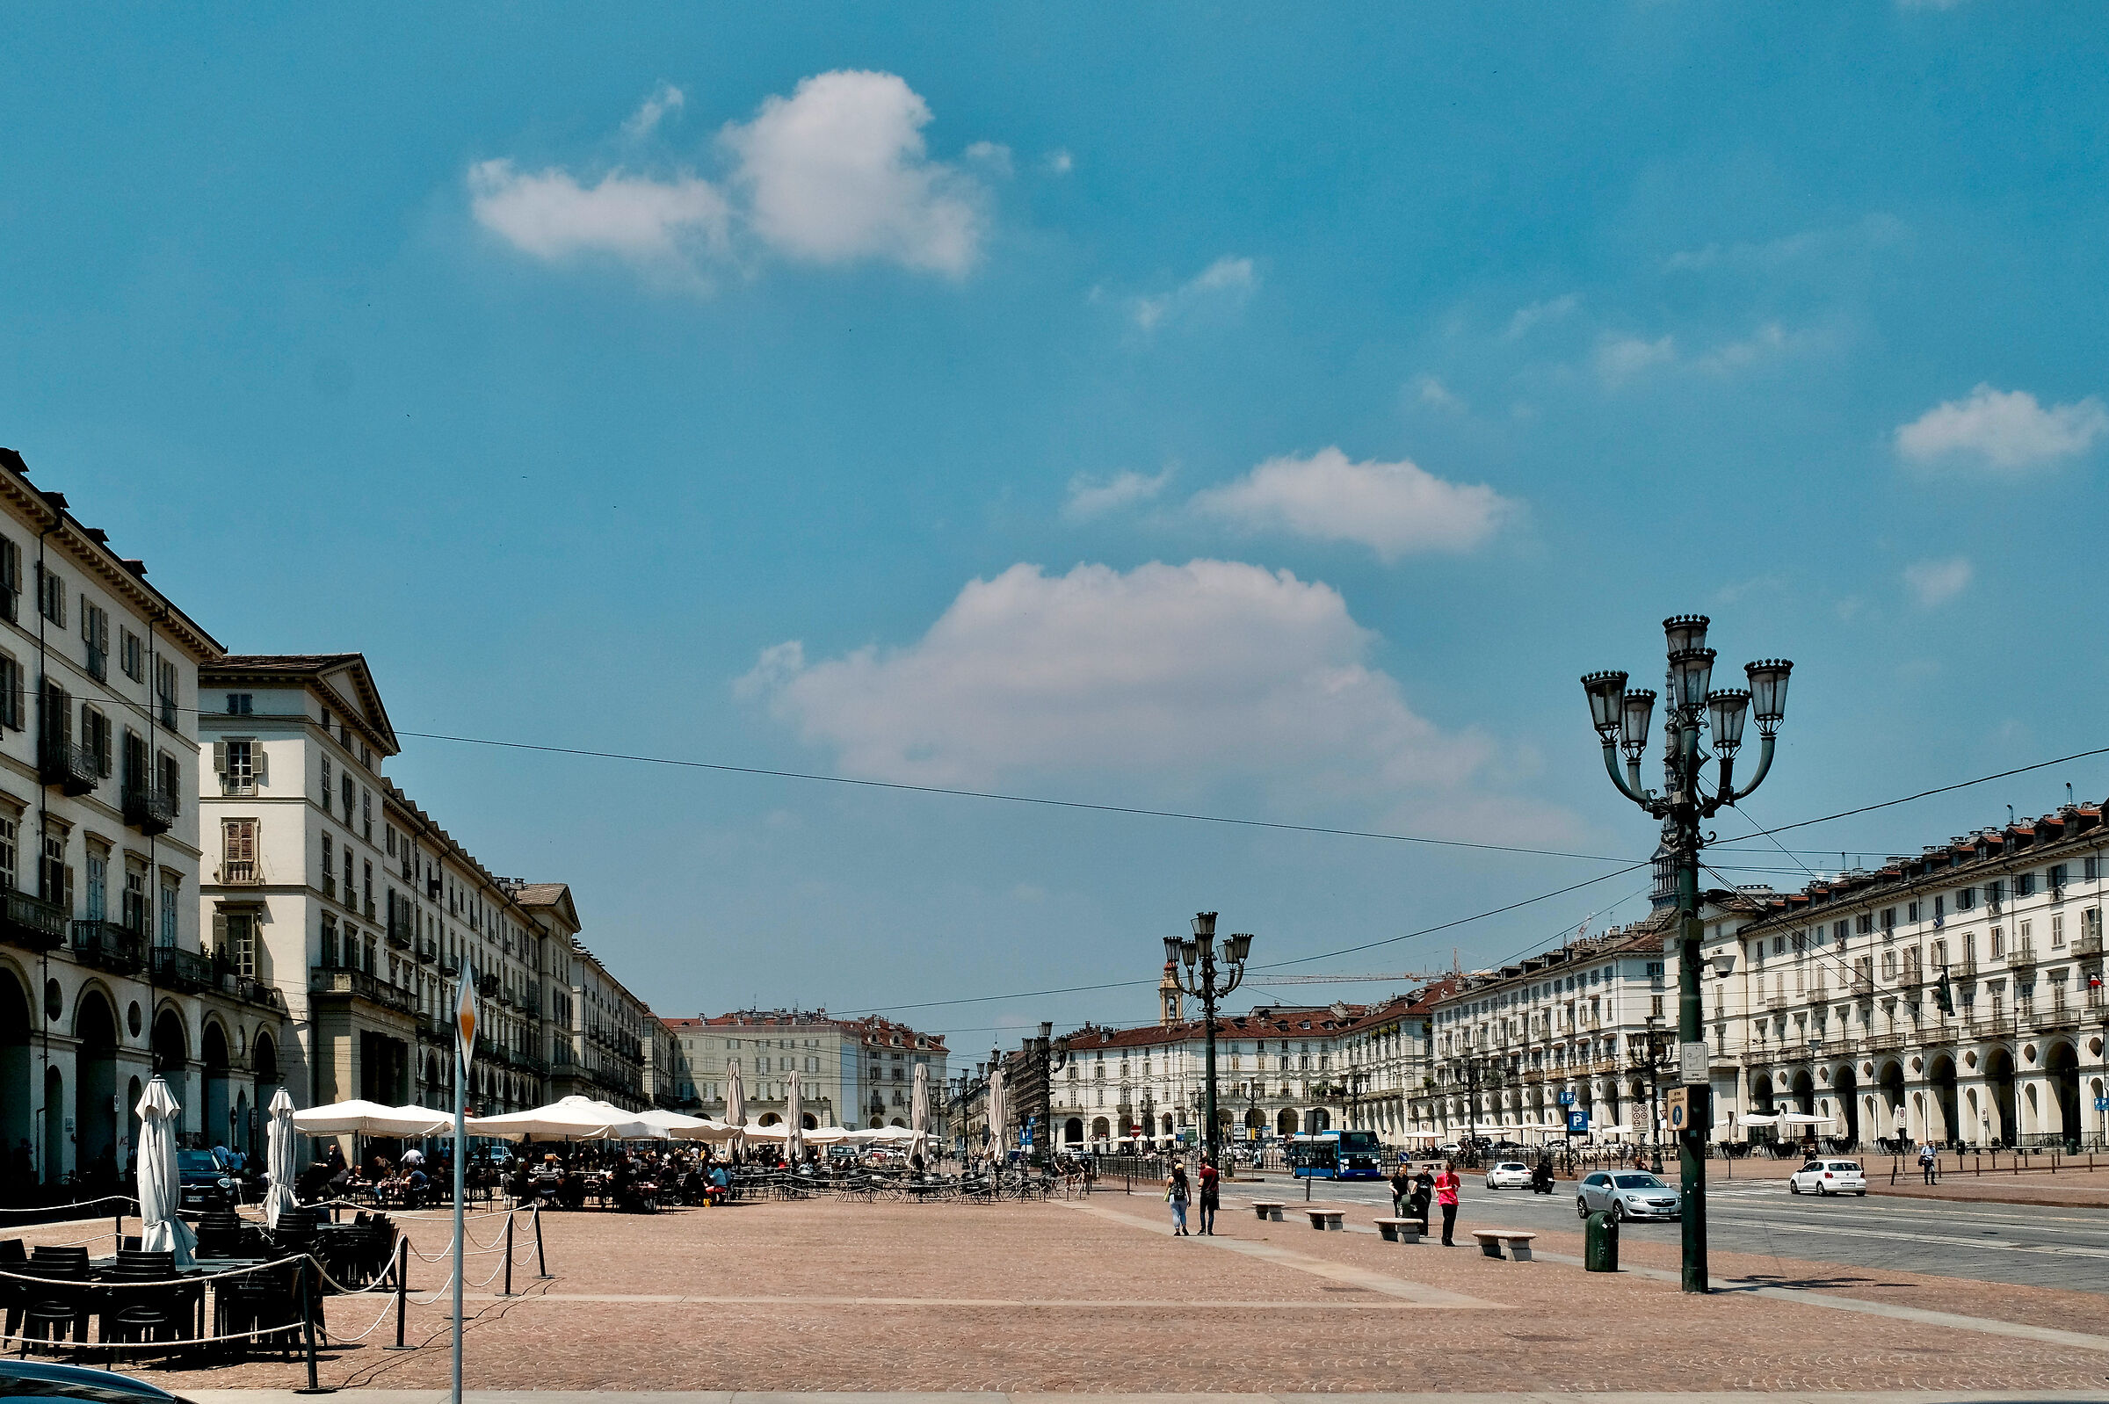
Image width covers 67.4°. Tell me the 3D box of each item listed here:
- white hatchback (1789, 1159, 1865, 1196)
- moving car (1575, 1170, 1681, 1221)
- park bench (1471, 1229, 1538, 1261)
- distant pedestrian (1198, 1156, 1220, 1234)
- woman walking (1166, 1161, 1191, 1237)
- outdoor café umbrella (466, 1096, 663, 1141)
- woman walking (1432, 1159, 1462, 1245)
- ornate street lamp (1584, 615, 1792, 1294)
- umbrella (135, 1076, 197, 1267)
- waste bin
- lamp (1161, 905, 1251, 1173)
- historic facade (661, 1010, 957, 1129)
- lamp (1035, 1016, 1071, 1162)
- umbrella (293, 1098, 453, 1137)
[{"bbox_3d":[31.575,19.397,64.536,1.690,1.460,3.970,-2,-15,6],"label":"white hatchback"},{"bbox_3d":[17.927,15.433,49.500,1.860,1.500,4.850,1,-14,-6],"label":"moving car"},{"bbox_3d":[8.369,10.116,29.478,0.520,0.500,1.700,1,-14,-7],"label":"park bench"},{"bbox_3d":[3.443,11.028,35.331,0.500,1.710,0.360,4,-15,-14],"label":"distant pedestrian"},{"bbox_3d":[2.780,11.069,35.331,0.530,1.630,0.380,2,-15,-6],"label":"woman walking"},{"bbox_3d":[-15.293,14.259,49.831,4.600,3.400,4.600,-2,-15,8],"label":"outdoor café umbrella"},{"bbox_3d":[7.725,9.852,31.145,0.520,1.700,0.360,0,-15,0],"label":"woman walking"},{"bbox_3d":[9.354,3.707,23.743,2.880,9.600,2.880,-6,-15,20],"label":"ornate street lamp"},{"bbox_3d":[-9.099,5.194,16.134,0.580,2.540,0.540,2,-15,-7],"label":"umbrella"},{"bbox_3d":[9.156,9.033,26.481,0.550,1.000,0.550,3,-14,-12],"label":"waste bin"},{"bbox_3d":[5.079,11.910,52.776,2.880,9.600,2.880,-2,-14,5],"label":"lamp"},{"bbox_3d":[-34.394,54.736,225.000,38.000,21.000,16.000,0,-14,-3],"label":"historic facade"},{"bbox_3d":[-0.491,25.495,101.719,2.880,9.600,2.880,0,-14,0],"label":"lamp"},{"bbox_3d":[-22.373,14.777,51.670,4.600,3.400,4.600,7,-16,-24],"label":"umbrella"}]

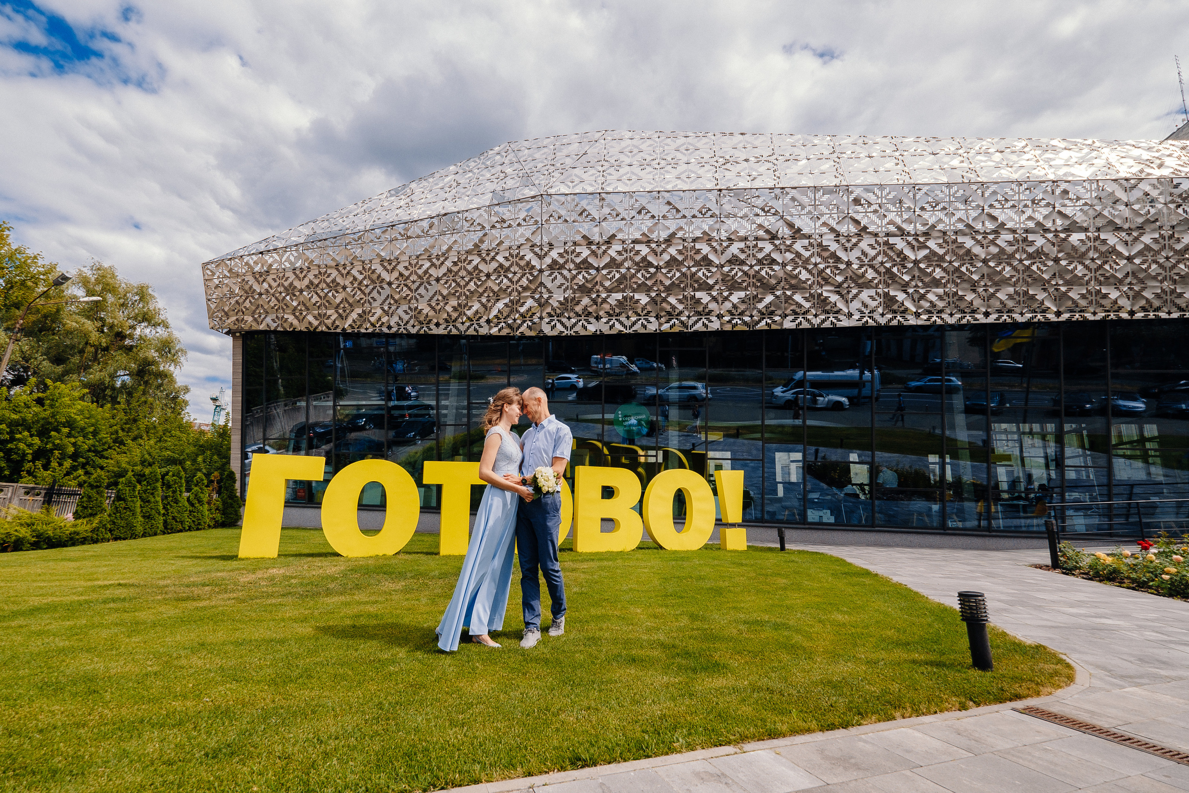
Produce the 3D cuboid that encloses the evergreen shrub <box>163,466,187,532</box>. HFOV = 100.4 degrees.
[{"bbox_3d":[-10.081,2.475,11.948,0.570,1.557,0.570,10,-14,-38],"label":"evergreen shrub"}]

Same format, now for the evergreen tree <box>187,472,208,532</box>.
[{"bbox_3d":[-10.015,2.652,12.534,0.530,1.414,0.530,10,-14,-37],"label":"evergreen tree"}]

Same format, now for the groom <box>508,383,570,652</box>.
[{"bbox_3d":[-0.318,0.769,3.419,0.400,1.710,0.500,12,-15,-43],"label":"groom"}]

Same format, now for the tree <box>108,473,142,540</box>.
[{"bbox_3d":[-9.843,2.307,10.427,0.600,1.336,0.600,11,-15,-41],"label":"tree"}]

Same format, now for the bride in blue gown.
[{"bbox_3d":[-0.679,0.766,3.392,0.600,1.690,0.500,-5,-13,29],"label":"bride in blue gown"}]

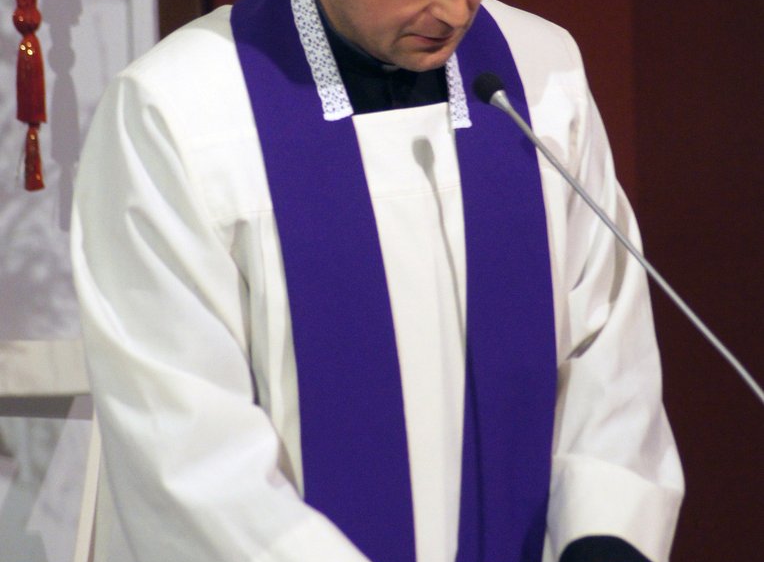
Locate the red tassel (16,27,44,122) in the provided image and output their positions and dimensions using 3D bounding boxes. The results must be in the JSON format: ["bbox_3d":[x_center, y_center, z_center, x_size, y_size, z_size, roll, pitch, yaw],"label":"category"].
[{"bbox_3d":[-0.376,-0.219,6.150,0.030,0.101,0.027,-1,9,0],"label":"red tassel"}]

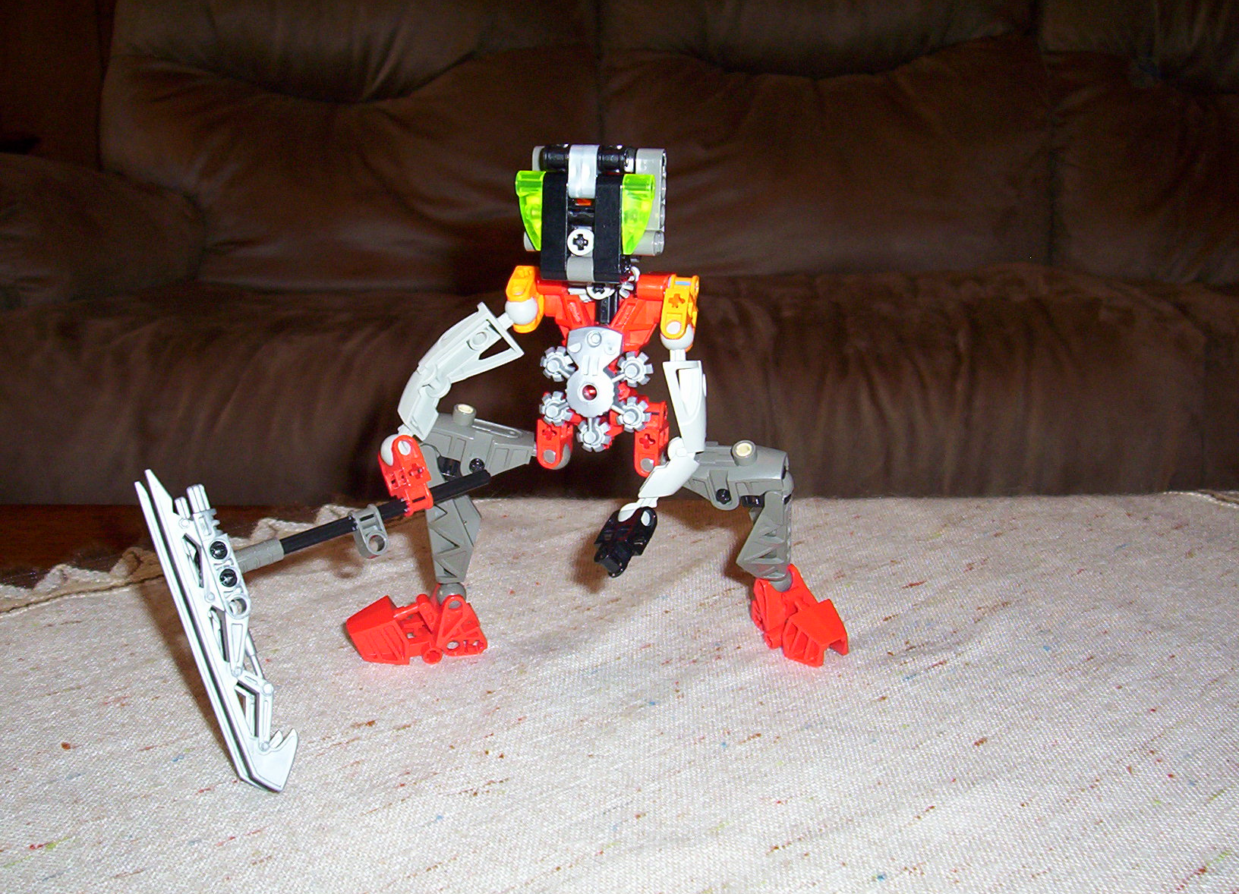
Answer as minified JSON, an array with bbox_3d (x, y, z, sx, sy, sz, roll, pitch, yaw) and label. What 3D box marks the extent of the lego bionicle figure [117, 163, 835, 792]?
[{"bbox_3d":[-0.028,-0.004,0.443,0.182,0.159,0.152,3,14,13],"label":"lego bionicle figure"}]

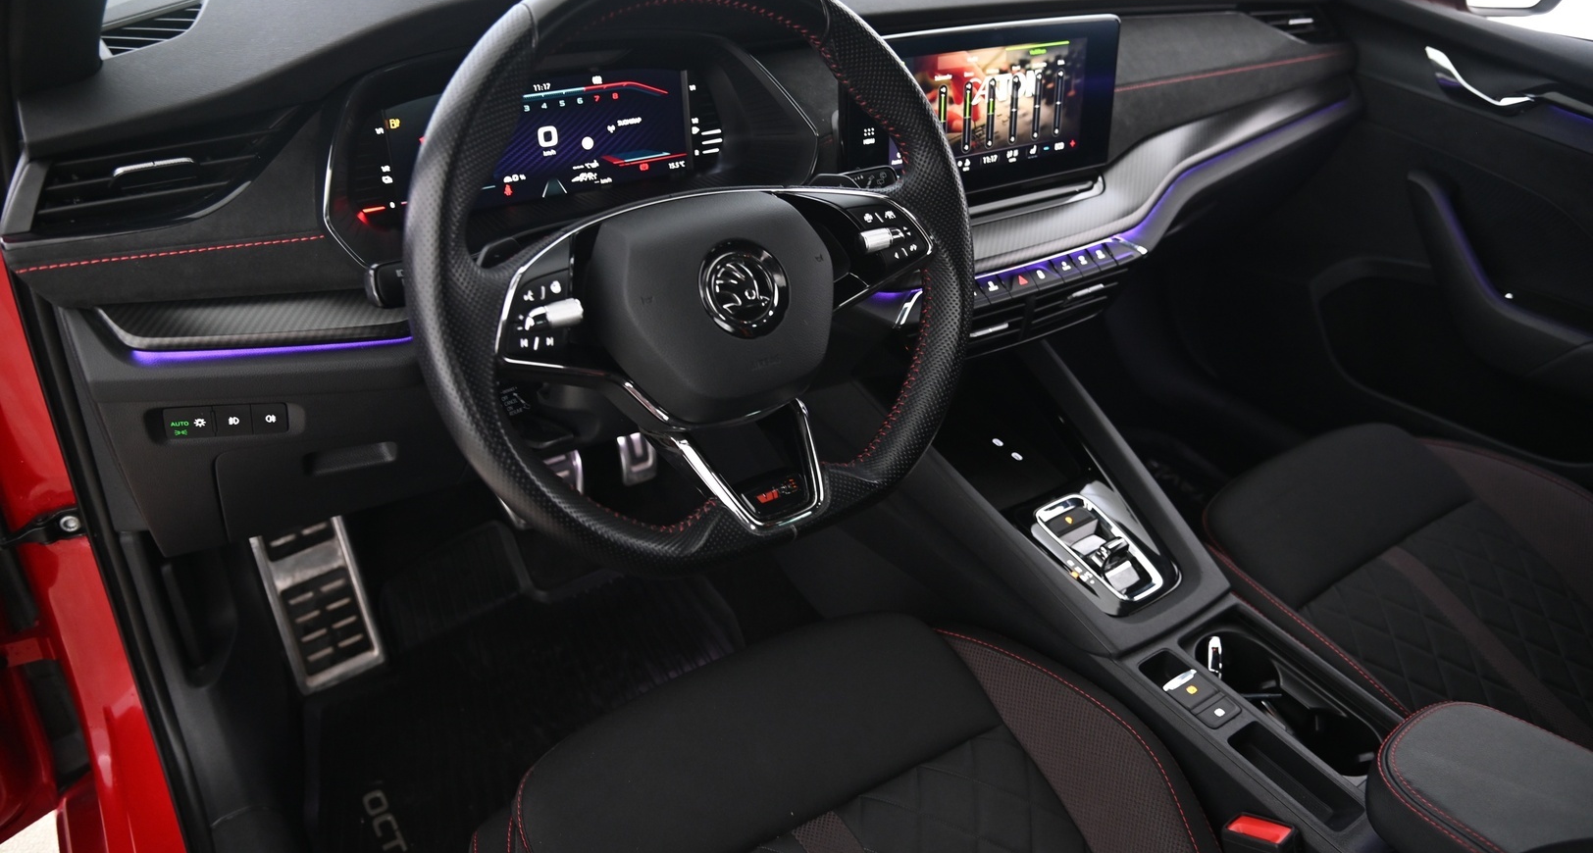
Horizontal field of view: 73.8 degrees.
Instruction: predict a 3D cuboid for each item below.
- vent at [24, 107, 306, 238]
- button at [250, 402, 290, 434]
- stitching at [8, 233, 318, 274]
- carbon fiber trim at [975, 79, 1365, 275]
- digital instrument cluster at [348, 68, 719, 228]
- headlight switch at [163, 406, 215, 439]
[{"bbox_3d":[-0.417,-0.174,0.710,0.180,0.078,0.048,-18,34,-29],"label":"vent"},{"bbox_3d":[-0.369,-0.005,0.748,0.024,0.024,0.014,-11,36,-21],"label":"button"},{"bbox_3d":[-0.416,-0.119,0.716,0.187,0.012,0.012,-18,39,-29],"label":"stitching"},{"bbox_3d":[0.432,-0.286,1.119,0.770,0.080,0.180,-18,39,-29],"label":"carbon fiber trim"},{"bbox_3d":[-0.196,-0.223,0.828,0.300,0.105,0.035,-18,27,-29],"label":"digital instrument cluster"},{"bbox_3d":[-0.414,-0.004,0.723,0.031,0.025,0.015,-11,36,-21],"label":"headlight switch"}]

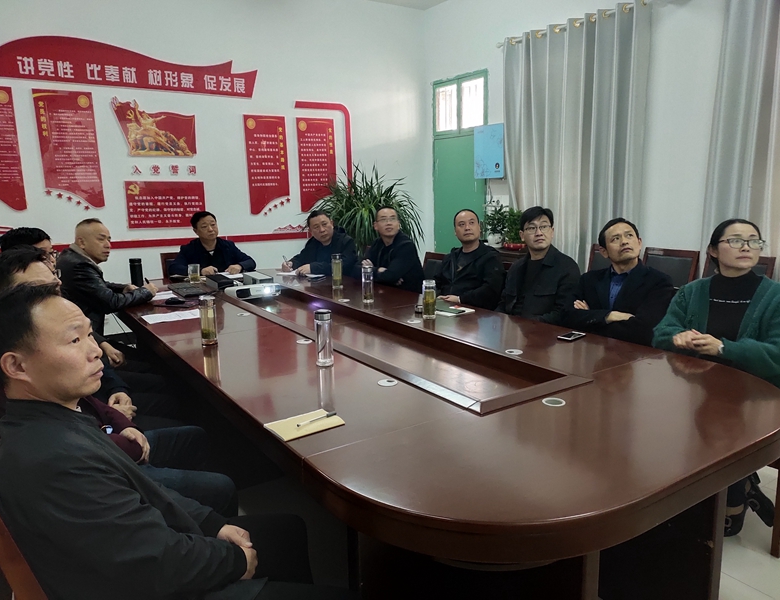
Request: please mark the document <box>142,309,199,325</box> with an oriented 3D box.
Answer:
[{"bbox_3d":[-1.241,0.091,3.072,0.315,0.006,0.247,-9,14,-35],"label":"document"}]

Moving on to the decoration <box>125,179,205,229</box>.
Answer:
[{"bbox_3d":[-2.134,-0.909,5.093,0.710,0.438,0.020,-9,14,-35],"label":"decoration"}]

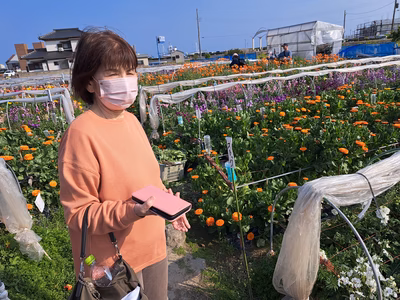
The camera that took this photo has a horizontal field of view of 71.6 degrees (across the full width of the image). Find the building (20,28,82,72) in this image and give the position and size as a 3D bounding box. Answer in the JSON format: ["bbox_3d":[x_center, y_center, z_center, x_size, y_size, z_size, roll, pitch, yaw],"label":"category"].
[{"bbox_3d":[-27.617,-20.133,55.338,12.000,7.900,8.500,-3,19,0],"label":"building"}]

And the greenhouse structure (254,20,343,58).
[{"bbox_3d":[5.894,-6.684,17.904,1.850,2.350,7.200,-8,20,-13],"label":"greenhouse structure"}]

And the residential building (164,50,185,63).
[{"bbox_3d":[-6.840,-24.619,73.698,5.300,3.400,5.500,-3,19,0],"label":"residential building"}]

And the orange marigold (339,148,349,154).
[{"bbox_3d":[1.216,0.009,2.350,0.075,0.030,0.075,27,26,25],"label":"orange marigold"}]

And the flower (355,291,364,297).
[{"bbox_3d":[0.703,0.633,1.220,0.045,0.020,0.045,27,-2,37],"label":"flower"}]

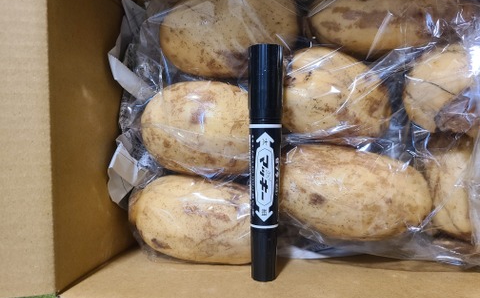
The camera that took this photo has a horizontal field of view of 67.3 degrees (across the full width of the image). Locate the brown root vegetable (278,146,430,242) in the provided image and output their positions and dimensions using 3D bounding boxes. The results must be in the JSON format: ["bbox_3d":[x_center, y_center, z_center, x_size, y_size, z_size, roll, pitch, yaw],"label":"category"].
[{"bbox_3d":[0.080,0.032,0.255,0.114,0.062,0.064,12,93,9],"label":"brown root vegetable"}]

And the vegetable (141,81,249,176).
[{"bbox_3d":[-0.024,-0.015,0.259,0.095,0.063,0.066,7,92,9],"label":"vegetable"}]

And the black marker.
[{"bbox_3d":[0.015,0.009,0.216,0.020,0.020,0.140,0,92,4],"label":"black marker"}]

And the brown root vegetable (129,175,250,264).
[{"bbox_3d":[-0.028,0.051,0.259,0.104,0.060,0.061,10,93,9],"label":"brown root vegetable"}]

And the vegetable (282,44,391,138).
[{"bbox_3d":[0.065,-0.041,0.257,0.086,0.060,0.062,22,95,8],"label":"vegetable"}]

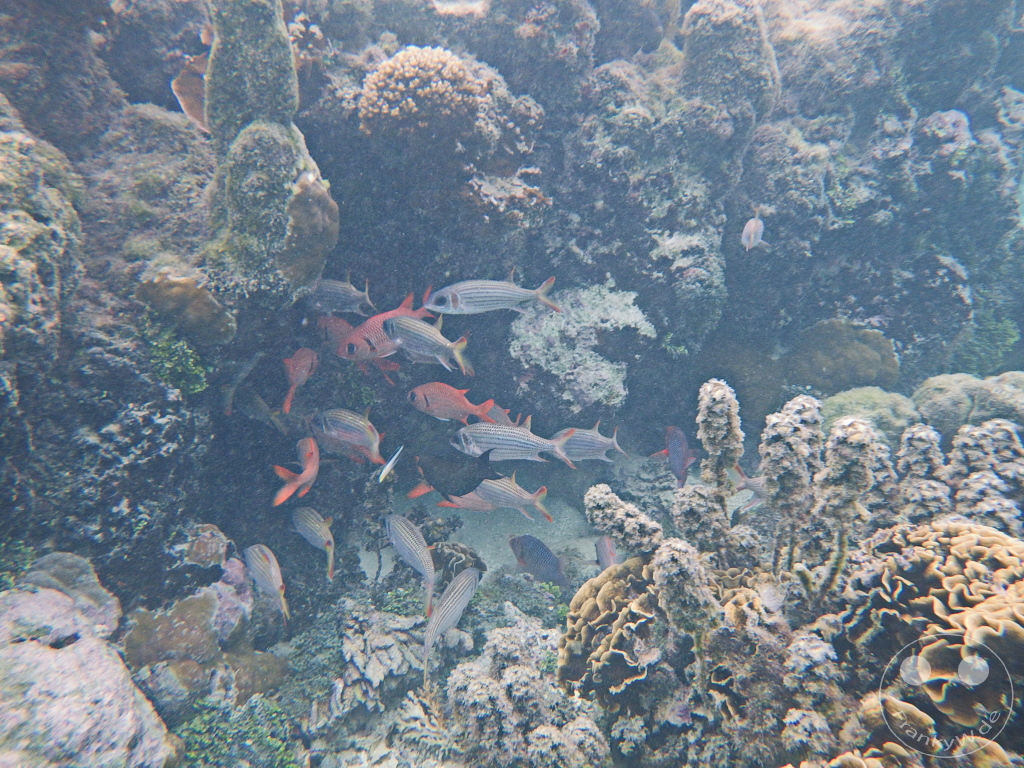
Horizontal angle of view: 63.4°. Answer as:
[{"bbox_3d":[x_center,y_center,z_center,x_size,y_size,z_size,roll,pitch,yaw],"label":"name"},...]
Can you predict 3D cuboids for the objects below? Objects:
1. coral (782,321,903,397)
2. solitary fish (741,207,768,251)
[{"bbox_3d":[0.912,-0.065,2.300,0.300,0.200,0.240,3,13,14],"label":"coral"},{"bbox_3d":[0.512,-0.329,1.750,0.055,0.086,0.215,15,18,11],"label":"solitary fish"}]

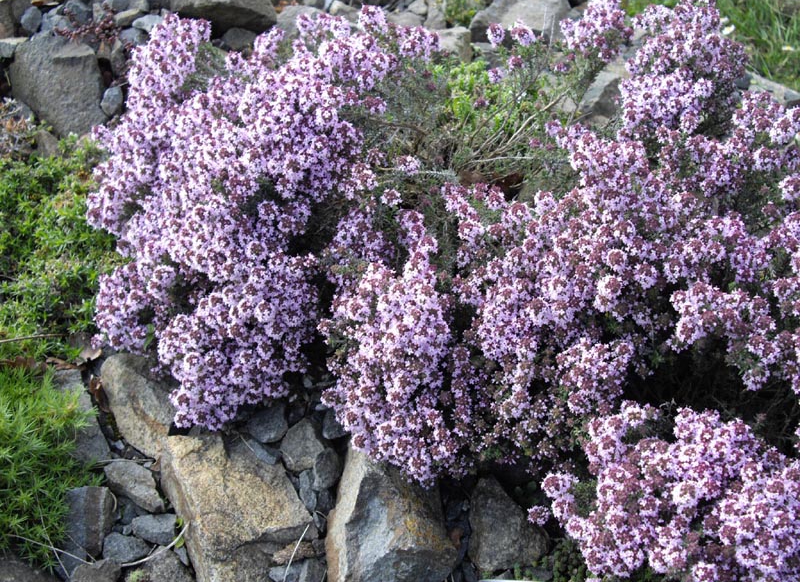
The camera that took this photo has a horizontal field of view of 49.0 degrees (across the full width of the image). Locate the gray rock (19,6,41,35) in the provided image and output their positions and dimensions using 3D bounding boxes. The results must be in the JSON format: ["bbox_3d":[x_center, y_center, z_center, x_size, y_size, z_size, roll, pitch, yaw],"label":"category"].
[{"bbox_3d":[-0.551,-0.404,1.310,0.032,0.041,0.033,0,42,0],"label":"gray rock"}]

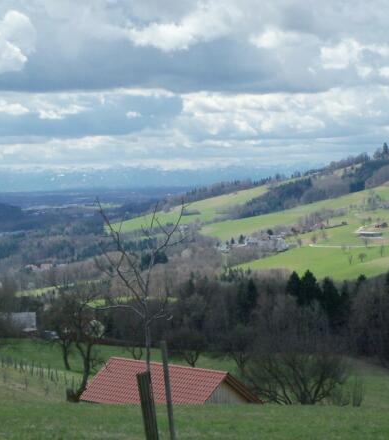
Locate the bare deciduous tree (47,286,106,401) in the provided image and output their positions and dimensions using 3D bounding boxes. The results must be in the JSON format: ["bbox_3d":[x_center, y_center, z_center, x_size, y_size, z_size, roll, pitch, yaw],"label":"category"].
[{"bbox_3d":[-6.600,6.800,75.000,3.300,6.600,3.300,0,1,-5],"label":"bare deciduous tree"}]

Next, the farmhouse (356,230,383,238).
[{"bbox_3d":[196.000,16.200,1500.000,31.500,9.000,14.000,0,1,6],"label":"farmhouse"}]

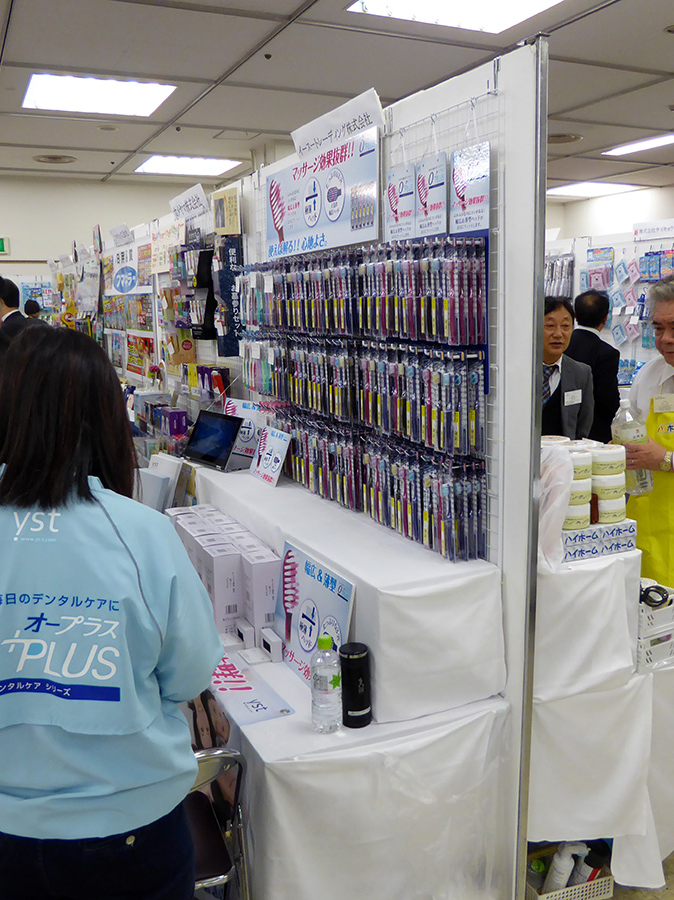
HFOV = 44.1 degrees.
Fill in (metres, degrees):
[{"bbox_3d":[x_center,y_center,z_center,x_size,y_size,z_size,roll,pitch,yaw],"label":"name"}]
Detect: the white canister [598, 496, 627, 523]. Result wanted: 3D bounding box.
[{"bbox_3d":[0.666,0.142,2.046,0.078,0.060,0.078,-6,11,-24],"label":"white canister"}]

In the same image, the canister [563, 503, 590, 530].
[{"bbox_3d":[0.568,0.153,1.999,0.078,0.060,0.078,-6,11,-24],"label":"canister"}]

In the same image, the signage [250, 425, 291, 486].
[{"bbox_3d":[-0.232,0.018,2.880,0.012,0.182,0.259,17,1,-26],"label":"signage"}]

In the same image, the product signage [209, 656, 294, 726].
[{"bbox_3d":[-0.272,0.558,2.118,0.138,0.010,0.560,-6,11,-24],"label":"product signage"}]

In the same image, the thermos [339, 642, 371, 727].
[{"bbox_3d":[0.043,0.532,1.883,0.065,0.174,0.065,-1,10,0],"label":"thermos"}]

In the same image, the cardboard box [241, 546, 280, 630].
[{"bbox_3d":[-0.213,0.419,2.364,0.083,0.240,0.112,-6,11,-24],"label":"cardboard box"}]

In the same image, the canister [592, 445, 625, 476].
[{"bbox_3d":[0.667,0.025,2.039,0.080,0.061,0.080,-1,10,0],"label":"canister"}]

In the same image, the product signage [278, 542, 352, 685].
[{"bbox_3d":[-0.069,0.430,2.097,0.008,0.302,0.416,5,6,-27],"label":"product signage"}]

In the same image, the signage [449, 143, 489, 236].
[{"bbox_3d":[0.294,-0.578,1.848,0.008,0.182,0.157,-6,11,-24],"label":"signage"}]

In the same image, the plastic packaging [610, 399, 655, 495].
[{"bbox_3d":[0.895,-0.009,2.520,0.102,0.295,0.090,-7,0,6],"label":"plastic packaging"}]

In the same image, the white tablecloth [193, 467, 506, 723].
[{"bbox_3d":[-0.074,0.324,2.526,0.323,0.317,1.477,-6,11,-24],"label":"white tablecloth"}]

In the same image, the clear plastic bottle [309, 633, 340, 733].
[{"bbox_3d":[-0.022,0.507,1.810,0.065,0.207,0.065,-1,10,0],"label":"clear plastic bottle"}]

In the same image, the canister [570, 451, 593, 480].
[{"bbox_3d":[0.566,0.034,1.978,0.078,0.060,0.078,-6,11,-24],"label":"canister"}]

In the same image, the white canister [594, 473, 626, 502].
[{"bbox_3d":[0.668,0.084,2.050,0.080,0.061,0.080,-6,11,-24],"label":"white canister"}]

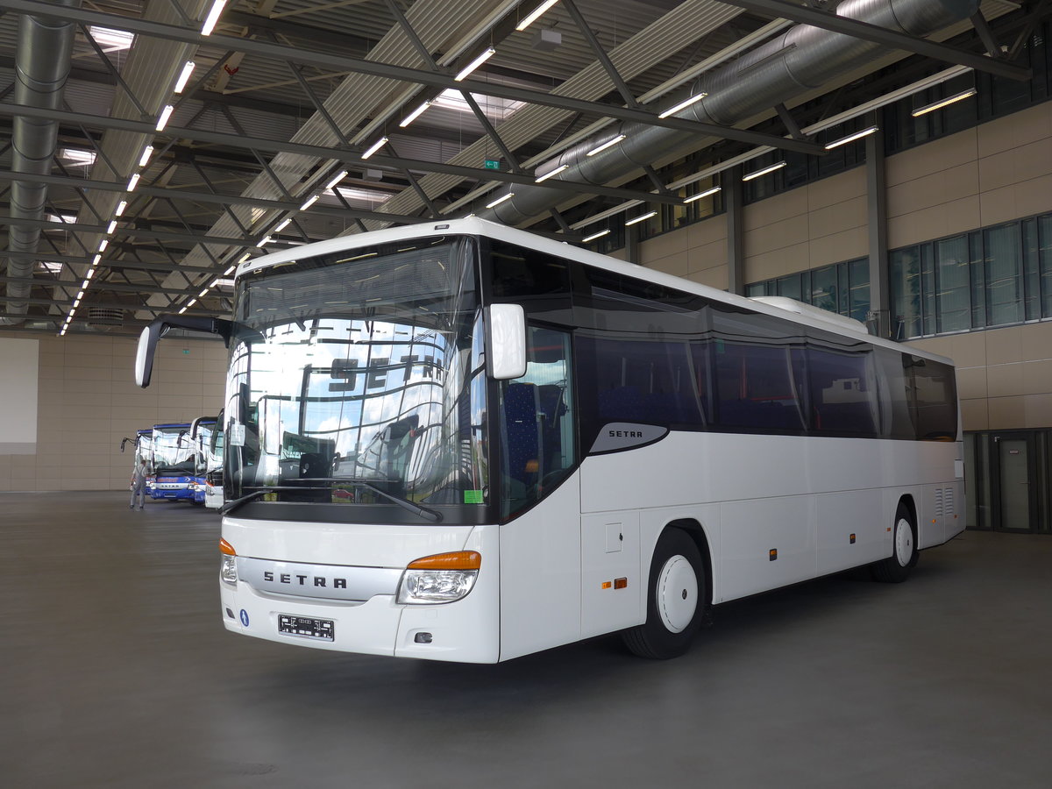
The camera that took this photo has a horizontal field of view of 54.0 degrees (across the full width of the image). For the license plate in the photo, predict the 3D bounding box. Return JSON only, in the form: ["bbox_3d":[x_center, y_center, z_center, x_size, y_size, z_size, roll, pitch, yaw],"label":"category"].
[{"bbox_3d":[-1.416,1.495,6.623,0.530,0.125,0.030,-3,-5,36],"label":"license plate"}]

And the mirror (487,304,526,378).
[{"bbox_3d":[-0.118,-0.318,6.201,0.250,0.430,0.140,-2,-4,28],"label":"mirror"}]

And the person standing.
[{"bbox_3d":[-13.480,3.135,35.939,0.620,1.680,0.420,-2,-4,20],"label":"person standing"}]

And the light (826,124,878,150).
[{"bbox_3d":[6.828,-5.397,21.665,0.110,0.100,1.500,1,-4,-27],"label":"light"}]

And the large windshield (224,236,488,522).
[{"bbox_3d":[-1.327,-0.040,6.865,2.450,1.750,0.360,-3,-5,36],"label":"large windshield"}]

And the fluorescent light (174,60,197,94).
[{"bbox_3d":[-5.914,-5.526,17.919,0.110,0.100,1.500,1,-4,-27],"label":"fluorescent light"}]

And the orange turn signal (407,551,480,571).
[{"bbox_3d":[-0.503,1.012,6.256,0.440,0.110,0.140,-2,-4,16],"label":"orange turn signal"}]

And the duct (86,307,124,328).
[{"bbox_3d":[-22.056,-4.025,54.212,1.900,1.200,1.200,1,-4,-27],"label":"duct"}]

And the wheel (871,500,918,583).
[{"bbox_3d":[4.654,1.837,13.150,0.300,1.000,1.010,-3,-5,36],"label":"wheel"}]

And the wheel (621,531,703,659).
[{"bbox_3d":[1.049,1.546,8.160,0.300,1.000,1.010,-3,-5,36],"label":"wheel"}]

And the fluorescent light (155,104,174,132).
[{"bbox_3d":[-6.989,-5.381,19.993,0.110,0.100,1.500,1,-4,-27],"label":"fluorescent light"}]

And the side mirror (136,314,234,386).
[{"bbox_3d":[-2.522,-0.306,7.558,0.420,0.500,0.560,-3,-5,36],"label":"side mirror"}]

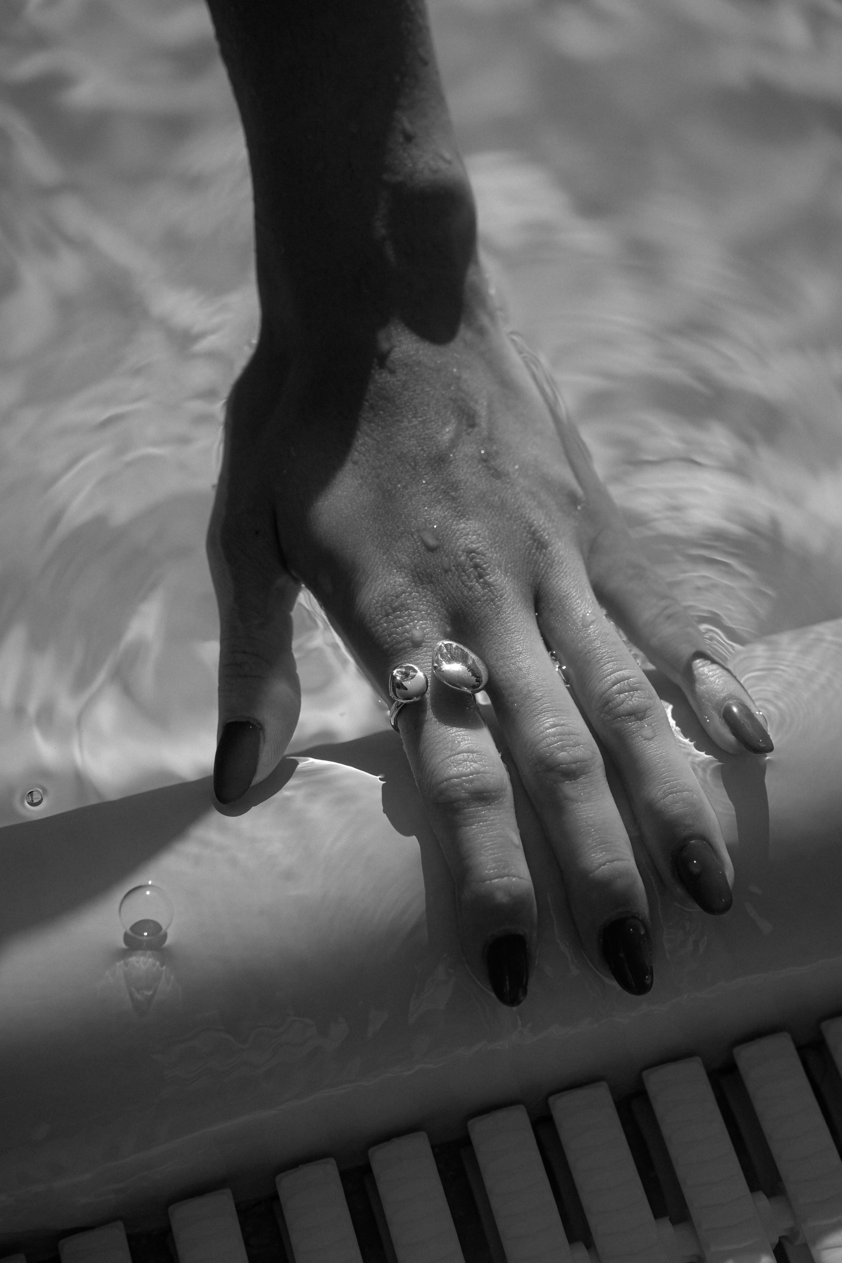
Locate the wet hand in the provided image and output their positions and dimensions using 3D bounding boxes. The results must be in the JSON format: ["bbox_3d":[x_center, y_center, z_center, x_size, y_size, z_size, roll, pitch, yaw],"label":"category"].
[{"bbox_3d":[0.011,0.005,0.615,0.128,0.060,0.182,-15,66,-8],"label":"wet hand"}]

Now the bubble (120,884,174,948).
[{"bbox_3d":[-0.063,0.065,0.600,0.012,0.011,0.012,-2,52,2],"label":"bubble"}]

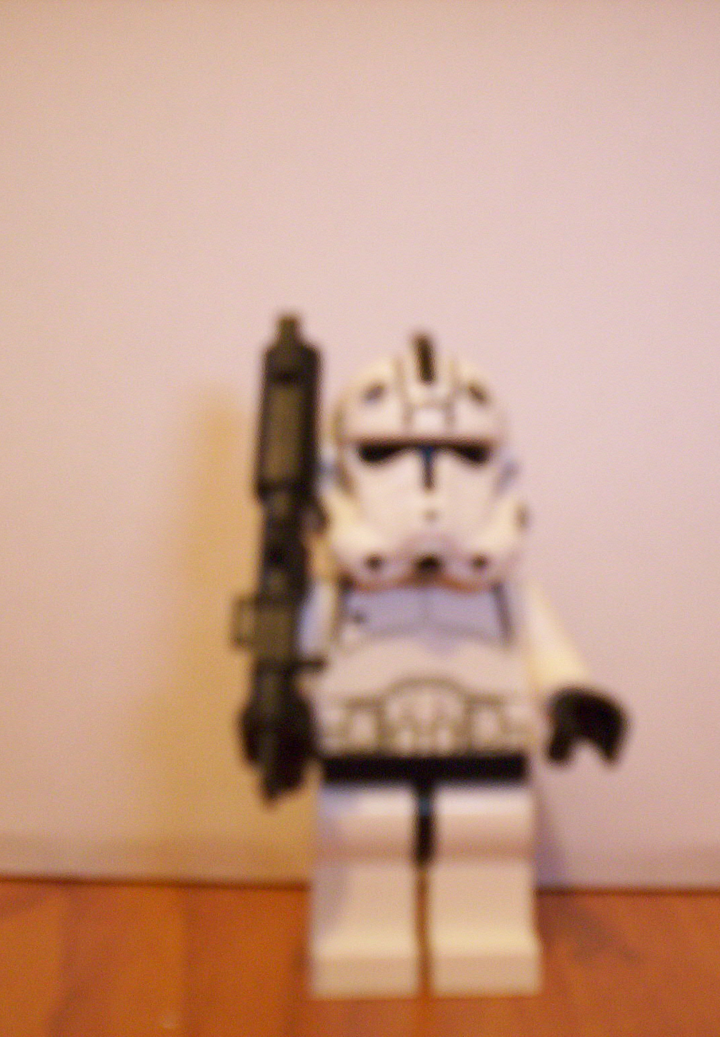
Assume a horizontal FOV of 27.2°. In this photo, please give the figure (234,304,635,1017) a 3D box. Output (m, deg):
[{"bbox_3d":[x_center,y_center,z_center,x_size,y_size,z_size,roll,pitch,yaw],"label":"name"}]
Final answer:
[{"bbox_3d":[0.005,0.009,0.105,0.026,0.047,0.015,0,9,-2],"label":"figure"}]

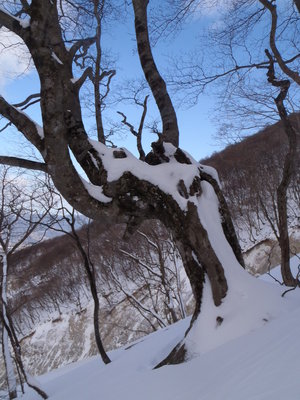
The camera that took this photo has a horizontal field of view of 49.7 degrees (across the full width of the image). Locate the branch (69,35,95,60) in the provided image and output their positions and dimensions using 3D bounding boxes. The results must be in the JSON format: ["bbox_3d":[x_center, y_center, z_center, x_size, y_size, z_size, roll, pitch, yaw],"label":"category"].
[{"bbox_3d":[-0.897,-2.014,4.300,0.370,0.320,0.220,0,-3,0],"label":"branch"}]

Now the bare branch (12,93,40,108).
[{"bbox_3d":[-1.711,-1.384,4.500,0.400,0.220,0.200,0,-3,0],"label":"bare branch"}]

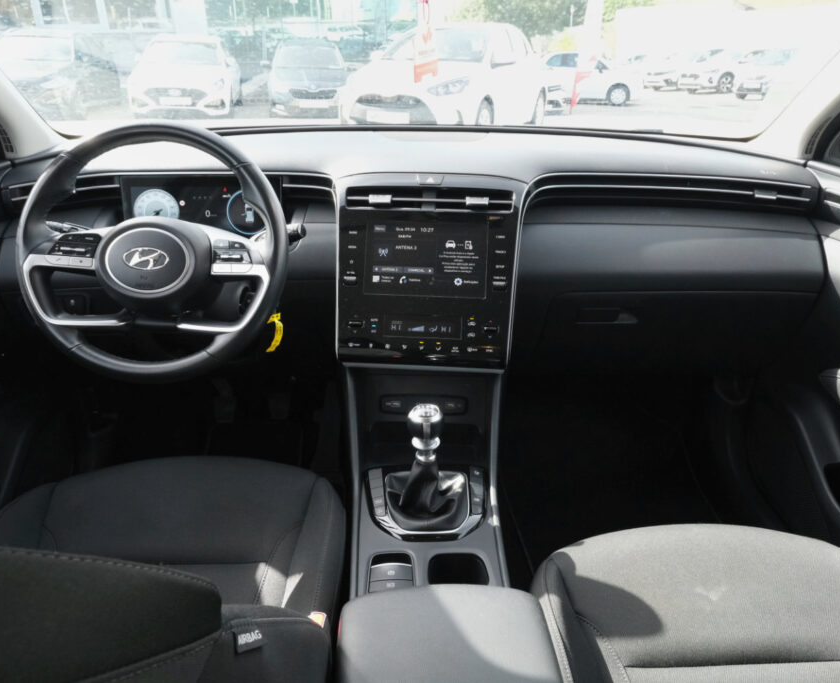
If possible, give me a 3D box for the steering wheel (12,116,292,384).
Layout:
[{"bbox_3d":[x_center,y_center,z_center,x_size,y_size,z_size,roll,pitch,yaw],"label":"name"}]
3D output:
[{"bbox_3d":[-0.370,-0.125,0.923,0.370,0.370,0.115,-1,-4,-3],"label":"steering wheel"}]

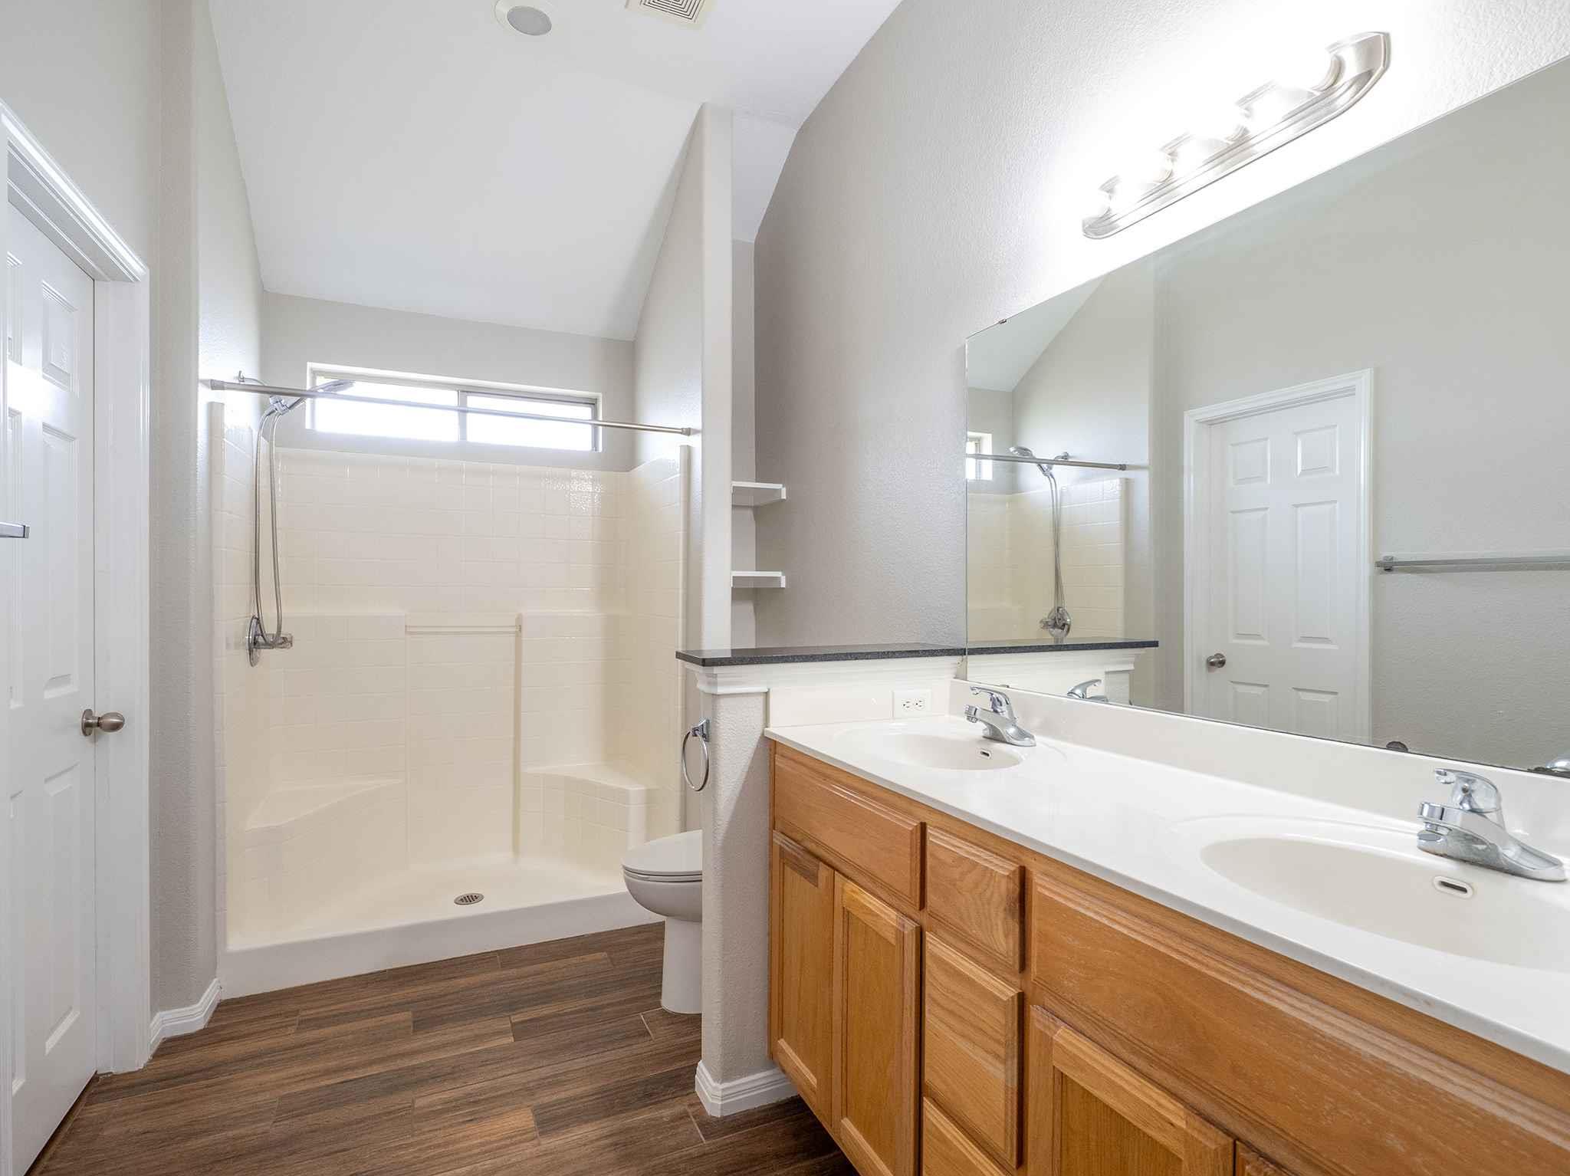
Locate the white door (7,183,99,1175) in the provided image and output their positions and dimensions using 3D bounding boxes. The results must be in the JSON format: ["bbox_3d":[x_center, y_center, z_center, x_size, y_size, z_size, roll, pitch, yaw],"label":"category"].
[{"bbox_3d":[-1.657,0.226,1.784,0.042,2.032,0.711,0,0,-24],"label":"white door"}]

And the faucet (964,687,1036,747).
[{"bbox_3d":[0.469,0.285,1.840,0.155,0.125,0.155,0,0,-24],"label":"faucet"}]

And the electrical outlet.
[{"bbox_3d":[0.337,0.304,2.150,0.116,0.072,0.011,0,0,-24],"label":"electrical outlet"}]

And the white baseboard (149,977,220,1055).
[{"bbox_3d":[-1.722,1.219,2.332,0.110,0.078,0.330,0,0,-24],"label":"white baseboard"}]

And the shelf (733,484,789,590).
[{"bbox_3d":[-0.168,-0.201,3.309,0.220,0.405,0.290,0,0,-24],"label":"shelf"}]

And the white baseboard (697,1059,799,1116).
[{"bbox_3d":[-0.098,1.218,2.038,0.235,0.078,0.137,0,0,-24],"label":"white baseboard"}]

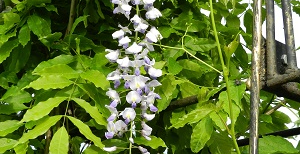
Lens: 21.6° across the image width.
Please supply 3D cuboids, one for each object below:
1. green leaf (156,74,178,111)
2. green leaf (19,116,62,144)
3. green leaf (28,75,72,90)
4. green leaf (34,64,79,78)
[{"bbox_3d":[0.030,0.026,1.330,0.036,0.071,0.011,21,-9,23],"label":"green leaf"},{"bbox_3d":[-0.166,0.080,1.180,0.084,0.027,0.013,-33,-45,-14],"label":"green leaf"},{"bbox_3d":[-0.155,0.010,1.210,0.078,0.030,0.011,-7,-42,-15],"label":"green leaf"},{"bbox_3d":[-0.147,-0.009,1.240,0.073,0.030,0.011,2,-43,-16],"label":"green leaf"}]

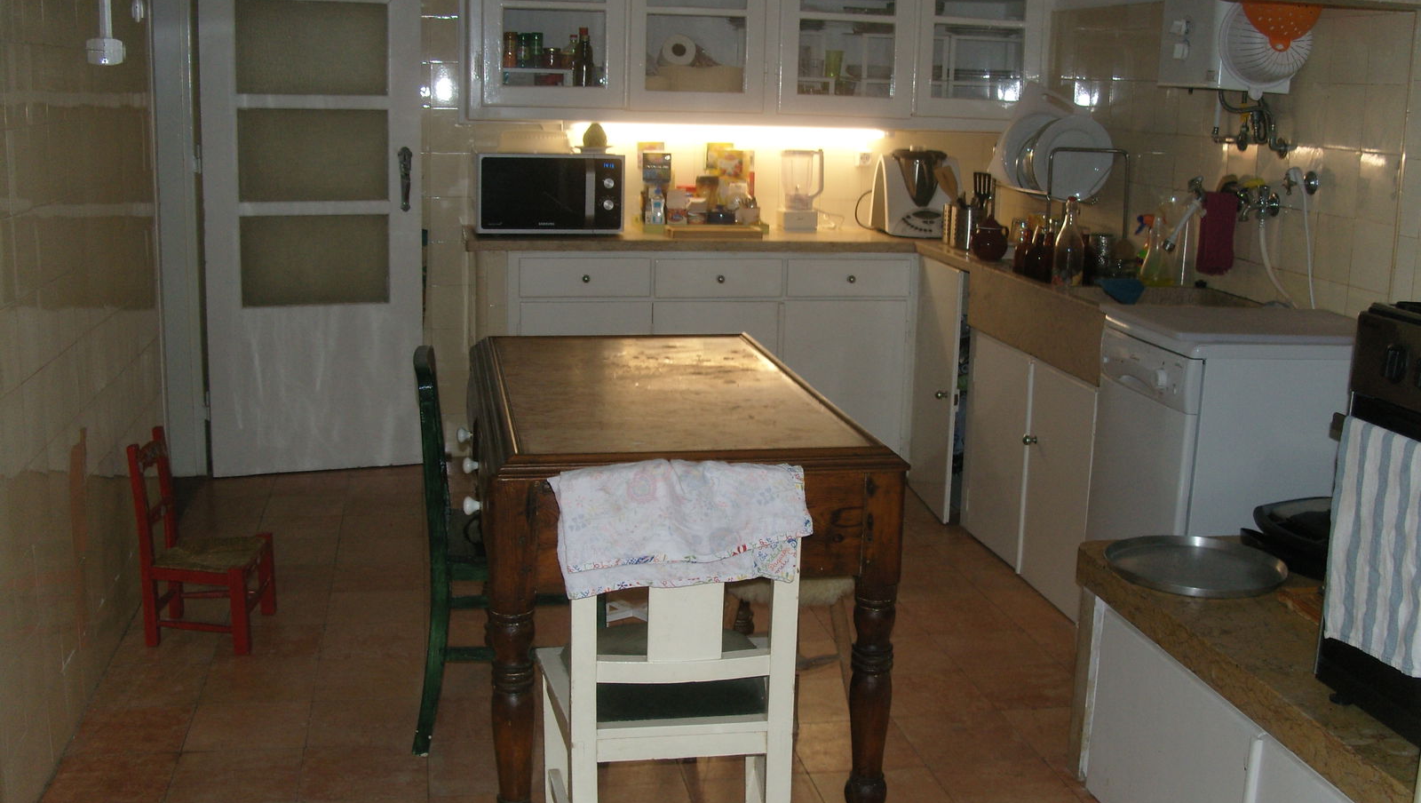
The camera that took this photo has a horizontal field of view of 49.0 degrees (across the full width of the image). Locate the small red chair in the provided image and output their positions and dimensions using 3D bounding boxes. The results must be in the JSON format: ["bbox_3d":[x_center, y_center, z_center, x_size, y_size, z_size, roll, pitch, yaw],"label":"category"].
[{"bbox_3d":[-1.229,0.326,3.781,0.275,0.493,0.285,1,11,-4],"label":"small red chair"}]

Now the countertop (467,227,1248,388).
[{"bbox_3d":[0.314,-0.350,4.880,2.104,0.218,2.114,0,11,-10],"label":"countertop"}]

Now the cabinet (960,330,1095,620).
[{"bbox_3d":[1.158,0.181,4.525,0.546,0.625,0.933,0,11,-10],"label":"cabinet"}]

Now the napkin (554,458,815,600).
[{"bbox_3d":[-0.041,0.169,2.099,0.348,0.182,0.080,-1,12,-10],"label":"napkin"}]

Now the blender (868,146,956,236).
[{"bbox_3d":[0.759,-0.771,5.745,0.283,0.308,0.298,1,11,-4],"label":"blender"}]

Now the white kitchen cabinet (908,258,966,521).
[{"bbox_3d":[1.022,-0.052,5.240,0.546,0.794,0.576,0,11,-10],"label":"white kitchen cabinet"}]

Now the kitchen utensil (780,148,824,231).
[{"bbox_3d":[0.331,-0.759,5.599,0.155,0.299,0.134,-1,12,-10],"label":"kitchen utensil"}]

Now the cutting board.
[{"bbox_3d":[0.001,-0.587,5.381,0.327,0.032,0.228,-1,12,-10],"label":"cutting board"}]

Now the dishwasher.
[{"bbox_3d":[1.284,0.215,3.812,0.581,0.844,0.457,0,11,-10],"label":"dishwasher"}]

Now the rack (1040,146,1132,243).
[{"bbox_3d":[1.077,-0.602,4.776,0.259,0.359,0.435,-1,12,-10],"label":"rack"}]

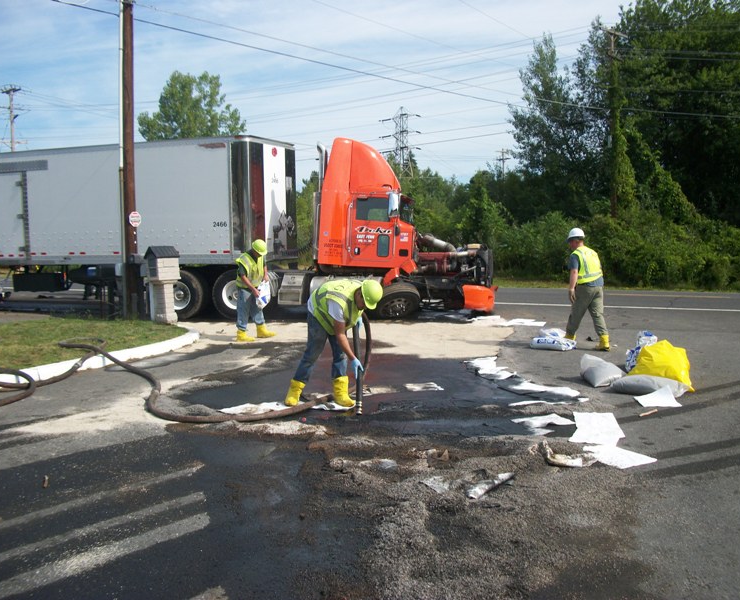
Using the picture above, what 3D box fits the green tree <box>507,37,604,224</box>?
[{"bbox_3d":[10.227,-7.743,39.560,5.500,12.800,5.500,-1,4,0],"label":"green tree"}]

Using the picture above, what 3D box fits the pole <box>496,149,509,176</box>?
[{"bbox_3d":[17.002,-12.216,94.518,2.000,14.000,0.400,-1,4,-11],"label":"pole"}]

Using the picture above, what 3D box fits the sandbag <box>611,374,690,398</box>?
[{"bbox_3d":[2.958,0.867,7.773,0.700,0.170,0.420,1,5,30],"label":"sandbag"}]

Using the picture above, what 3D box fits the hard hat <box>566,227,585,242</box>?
[{"bbox_3d":[3.058,-0.958,10.950,0.290,0.160,0.230,-8,-1,35],"label":"hard hat"}]

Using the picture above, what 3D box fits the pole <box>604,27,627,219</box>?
[{"bbox_3d":[10.112,-6.005,30.647,0.350,10.100,2.300,3,6,45],"label":"pole"}]

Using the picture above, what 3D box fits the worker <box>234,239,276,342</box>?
[{"bbox_3d":[-1.955,-0.161,12.341,0.550,1.710,0.550,3,5,40],"label":"worker"}]

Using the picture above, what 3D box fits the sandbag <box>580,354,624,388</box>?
[{"bbox_3d":[2.666,0.791,8.449,0.470,0.230,0.600,0,4,11],"label":"sandbag"}]

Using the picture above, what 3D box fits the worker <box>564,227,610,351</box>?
[{"bbox_3d":[3.239,-0.167,10.938,0.550,1.790,0.630,-4,5,-43],"label":"worker"}]

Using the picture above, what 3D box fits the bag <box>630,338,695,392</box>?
[{"bbox_3d":[3.148,0.670,7.985,0.680,0.480,0.550,1,4,22],"label":"bag"}]

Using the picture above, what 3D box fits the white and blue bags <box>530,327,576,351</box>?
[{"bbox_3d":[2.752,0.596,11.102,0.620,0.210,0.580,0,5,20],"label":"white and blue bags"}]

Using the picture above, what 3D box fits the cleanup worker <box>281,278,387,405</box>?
[{"bbox_3d":[-0.358,0.408,7.157,0.820,1.250,0.620,1,4,25],"label":"cleanup worker"}]

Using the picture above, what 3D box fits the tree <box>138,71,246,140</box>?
[{"bbox_3d":[-10.475,-7.507,44.542,6.400,11.800,6.400,-1,4,0],"label":"tree"}]

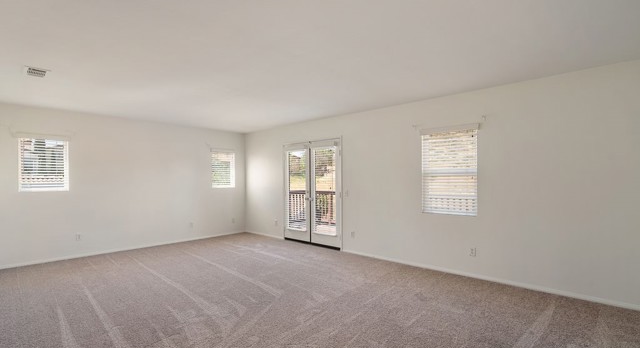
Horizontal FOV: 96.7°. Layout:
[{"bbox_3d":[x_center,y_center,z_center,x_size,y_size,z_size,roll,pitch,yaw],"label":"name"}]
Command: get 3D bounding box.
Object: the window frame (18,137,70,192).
[{"bbox_3d":[-4.339,-0.144,4.495,0.100,0.860,0.584,-1,-2,43],"label":"window frame"}]

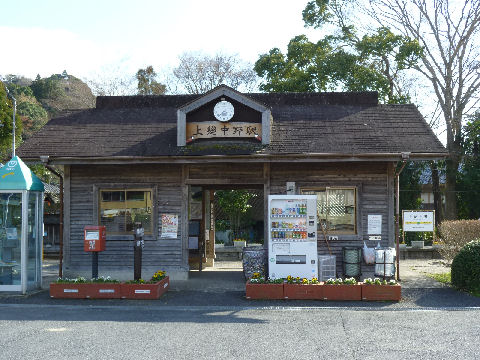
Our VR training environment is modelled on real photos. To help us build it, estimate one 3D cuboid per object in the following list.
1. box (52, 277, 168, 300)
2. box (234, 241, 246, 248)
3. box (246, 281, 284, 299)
[{"bbox_3d":[-2.419,2.037,11.054,1.960,0.270,1.120,0,-2,5],"label":"box"},{"bbox_3d":[0.021,2.054,18.774,0.360,0.220,0.340,-1,-3,6],"label":"box"},{"bbox_3d":[0.499,2.101,11.092,0.701,0.275,0.440,-1,-3,6],"label":"box"}]

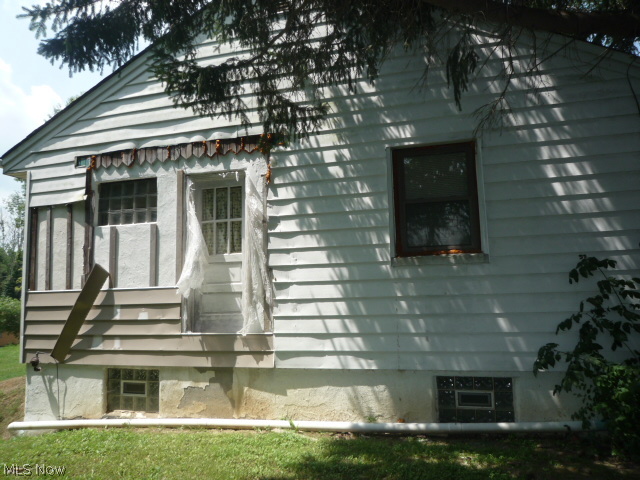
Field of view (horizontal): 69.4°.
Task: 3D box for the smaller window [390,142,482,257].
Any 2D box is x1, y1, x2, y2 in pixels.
[{"bbox_3d":[1.364,-0.469,5.425,0.957,1.297,0.100,-3,-6,13],"label":"smaller window"}]

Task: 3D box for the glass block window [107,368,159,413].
[{"bbox_3d":[-2.531,2.032,6.270,0.791,0.588,0.100,-3,-6,13],"label":"glass block window"}]

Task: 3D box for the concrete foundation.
[{"bbox_3d":[-0.597,1.929,5.787,7.263,0.698,0.250,-3,-6,13],"label":"concrete foundation"}]

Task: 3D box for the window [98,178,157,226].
[{"bbox_3d":[-2.699,-0.521,6.493,0.963,0.619,0.100,-3,-6,13],"label":"window"}]

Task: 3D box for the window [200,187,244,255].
[{"bbox_3d":[-1.318,-0.257,6.256,0.629,0.938,0.060,-3,-6,13],"label":"window"}]

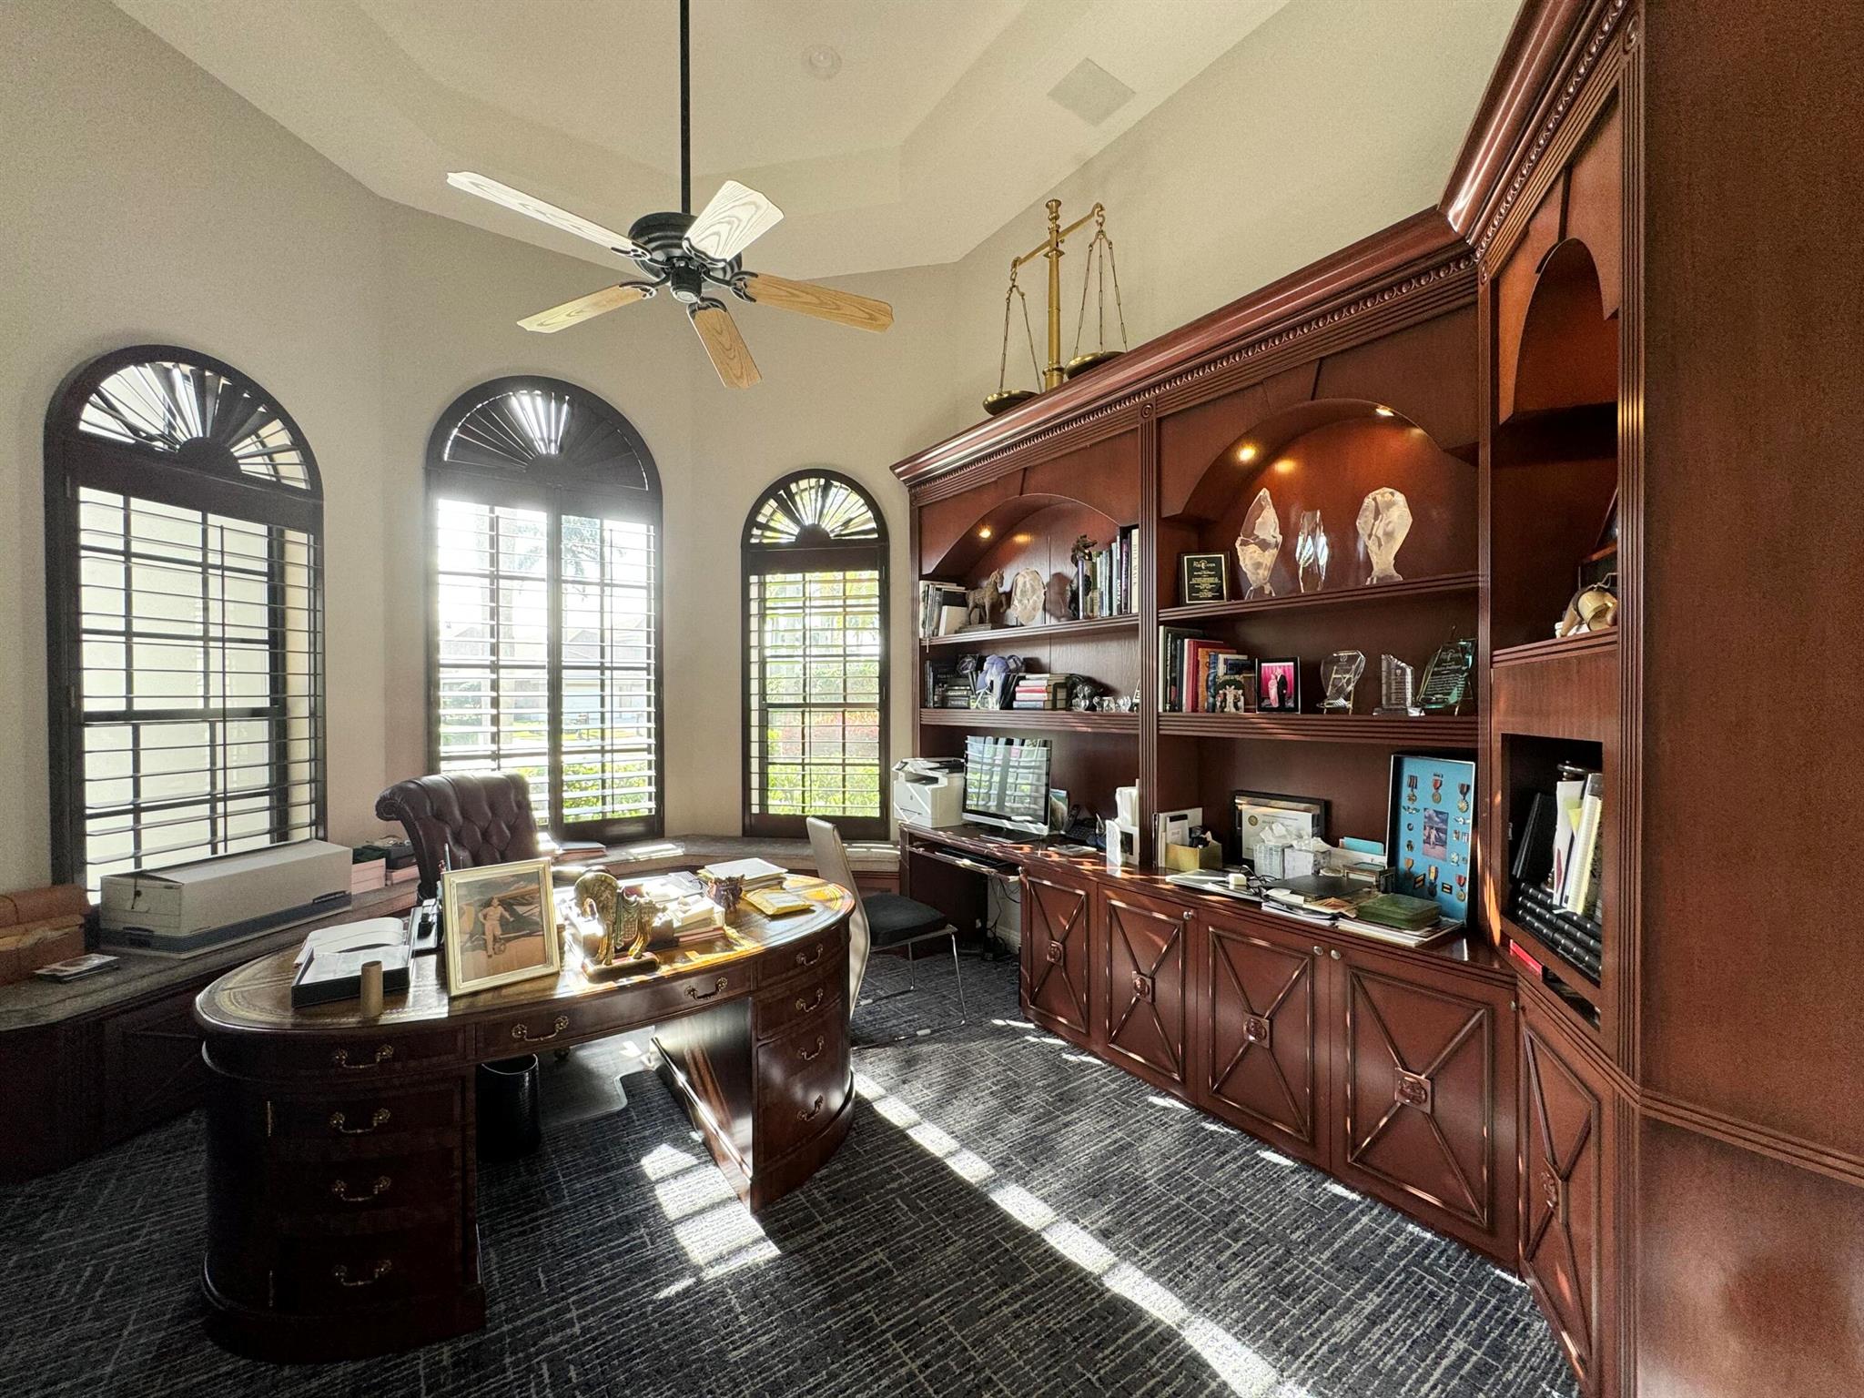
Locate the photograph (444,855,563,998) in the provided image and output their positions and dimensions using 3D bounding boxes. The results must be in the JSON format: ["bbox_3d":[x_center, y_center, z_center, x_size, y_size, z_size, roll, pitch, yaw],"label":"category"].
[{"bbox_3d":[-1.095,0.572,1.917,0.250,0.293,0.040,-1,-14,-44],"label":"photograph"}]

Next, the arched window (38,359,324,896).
[{"bbox_3d":[-3.104,-0.259,3.194,0.120,2.365,1.003,0,0,11],"label":"arched window"}]

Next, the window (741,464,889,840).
[{"bbox_3d":[-0.749,-0.282,4.871,1.003,2.365,0.120,0,0,11],"label":"window"}]

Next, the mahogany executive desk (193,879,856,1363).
[{"bbox_3d":[-1.061,1.087,2.335,1.710,0.765,0.980,-1,1,-41],"label":"mahogany executive desk"}]

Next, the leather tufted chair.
[{"bbox_3d":[-1.786,0.907,3.256,0.760,1.120,0.700,0,0,22],"label":"leather tufted chair"}]

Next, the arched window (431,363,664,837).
[{"bbox_3d":[-2.309,-0.511,4.596,1.283,2.842,0.120,-1,0,-34],"label":"arched window"}]

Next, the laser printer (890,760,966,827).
[{"bbox_3d":[0.062,0.523,4.338,0.410,0.335,0.420,-1,0,-33],"label":"laser printer"}]

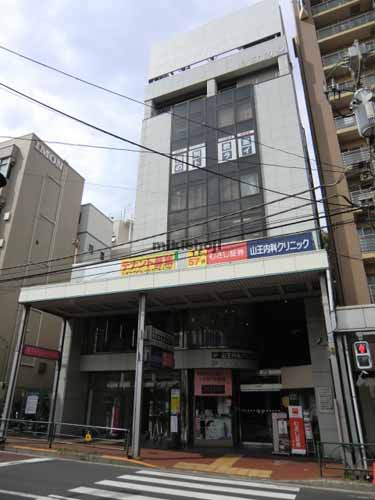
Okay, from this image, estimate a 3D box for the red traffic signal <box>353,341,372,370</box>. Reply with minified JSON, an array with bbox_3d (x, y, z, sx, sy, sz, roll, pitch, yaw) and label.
[{"bbox_3d":[5.283,3.185,10.456,0.390,0.780,0.220,-8,-24,21],"label":"red traffic signal"}]

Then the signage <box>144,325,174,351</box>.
[{"bbox_3d":[-1.246,4.035,15.642,0.370,0.750,2.250,-8,-24,21],"label":"signage"}]

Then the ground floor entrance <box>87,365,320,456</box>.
[{"bbox_3d":[0.143,7.071,15.797,10.575,3.300,1.300,-8,-24,21],"label":"ground floor entrance"}]

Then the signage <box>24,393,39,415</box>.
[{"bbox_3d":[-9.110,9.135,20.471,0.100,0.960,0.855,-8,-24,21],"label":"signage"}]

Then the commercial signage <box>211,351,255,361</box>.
[{"bbox_3d":[2.052,4.717,15.473,1.980,0.330,0.100,-8,-24,21],"label":"commercial signage"}]

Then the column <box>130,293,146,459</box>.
[{"bbox_3d":[-1.895,4.719,13.811,0.220,6.135,0.220,-8,-24,21],"label":"column"}]

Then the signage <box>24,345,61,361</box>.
[{"bbox_3d":[-9.035,6.520,21.684,0.200,0.630,3.150,-8,-24,21],"label":"signage"}]

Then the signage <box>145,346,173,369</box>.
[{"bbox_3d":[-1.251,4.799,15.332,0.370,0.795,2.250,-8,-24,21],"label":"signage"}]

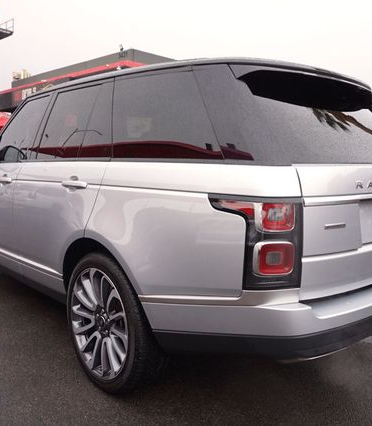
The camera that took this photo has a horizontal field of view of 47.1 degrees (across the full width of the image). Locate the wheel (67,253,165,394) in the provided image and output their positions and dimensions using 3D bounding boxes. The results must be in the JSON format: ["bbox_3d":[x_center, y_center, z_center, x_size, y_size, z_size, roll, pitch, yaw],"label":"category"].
[{"bbox_3d":[-0.375,0.574,2.327,0.280,0.775,0.775,-4,8,-41],"label":"wheel"}]

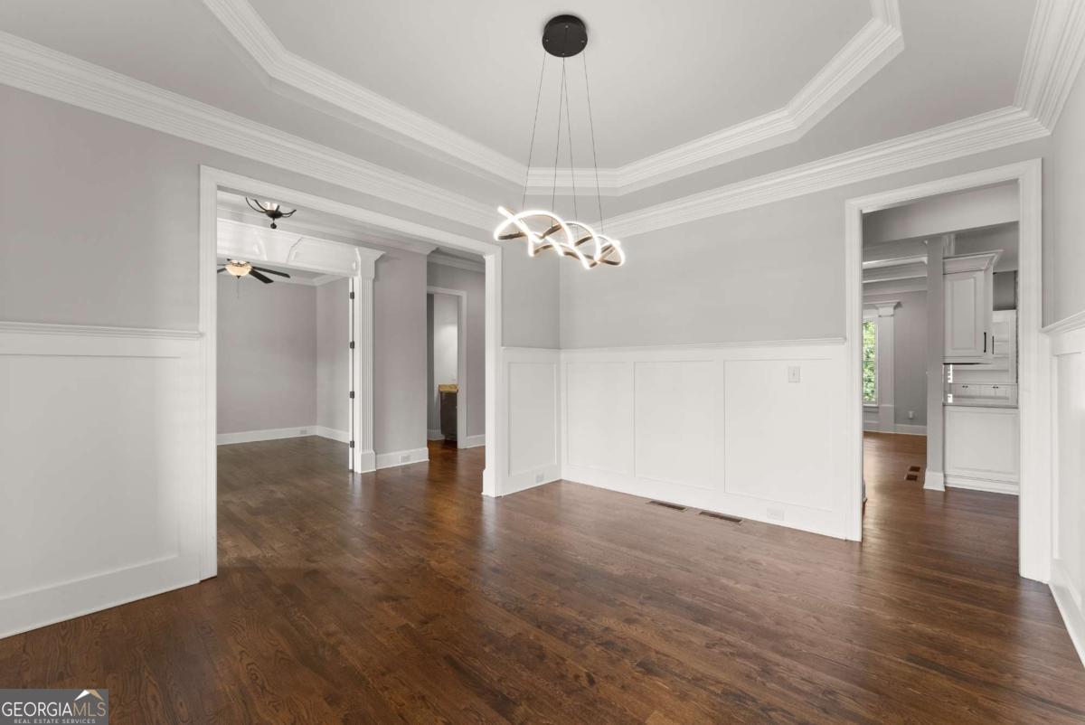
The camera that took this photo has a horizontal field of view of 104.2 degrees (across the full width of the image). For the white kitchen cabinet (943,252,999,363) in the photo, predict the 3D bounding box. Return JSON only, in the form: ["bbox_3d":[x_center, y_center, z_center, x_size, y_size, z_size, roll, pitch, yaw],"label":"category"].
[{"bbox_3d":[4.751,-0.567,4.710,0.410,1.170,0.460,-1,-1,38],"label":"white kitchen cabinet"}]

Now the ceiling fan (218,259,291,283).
[{"bbox_3d":[-4.209,-1.383,5.873,1.340,0.440,1.340,-1,-1,44],"label":"ceiling fan"}]

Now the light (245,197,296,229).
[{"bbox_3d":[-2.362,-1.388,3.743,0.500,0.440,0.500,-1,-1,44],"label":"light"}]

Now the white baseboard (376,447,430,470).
[{"bbox_3d":[-1.882,1.284,5.713,0.040,0.195,0.770,-1,-1,44],"label":"white baseboard"}]

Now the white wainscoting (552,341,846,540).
[{"bbox_3d":[1.271,0.592,4.073,2.720,1.530,0.050,-1,-1,40],"label":"white wainscoting"}]

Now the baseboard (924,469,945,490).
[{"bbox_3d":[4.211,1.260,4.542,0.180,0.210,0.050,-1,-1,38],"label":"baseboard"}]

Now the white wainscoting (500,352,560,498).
[{"bbox_3d":[-0.107,0.606,4.607,0.050,1.520,0.940,-1,-1,44],"label":"white wainscoting"}]

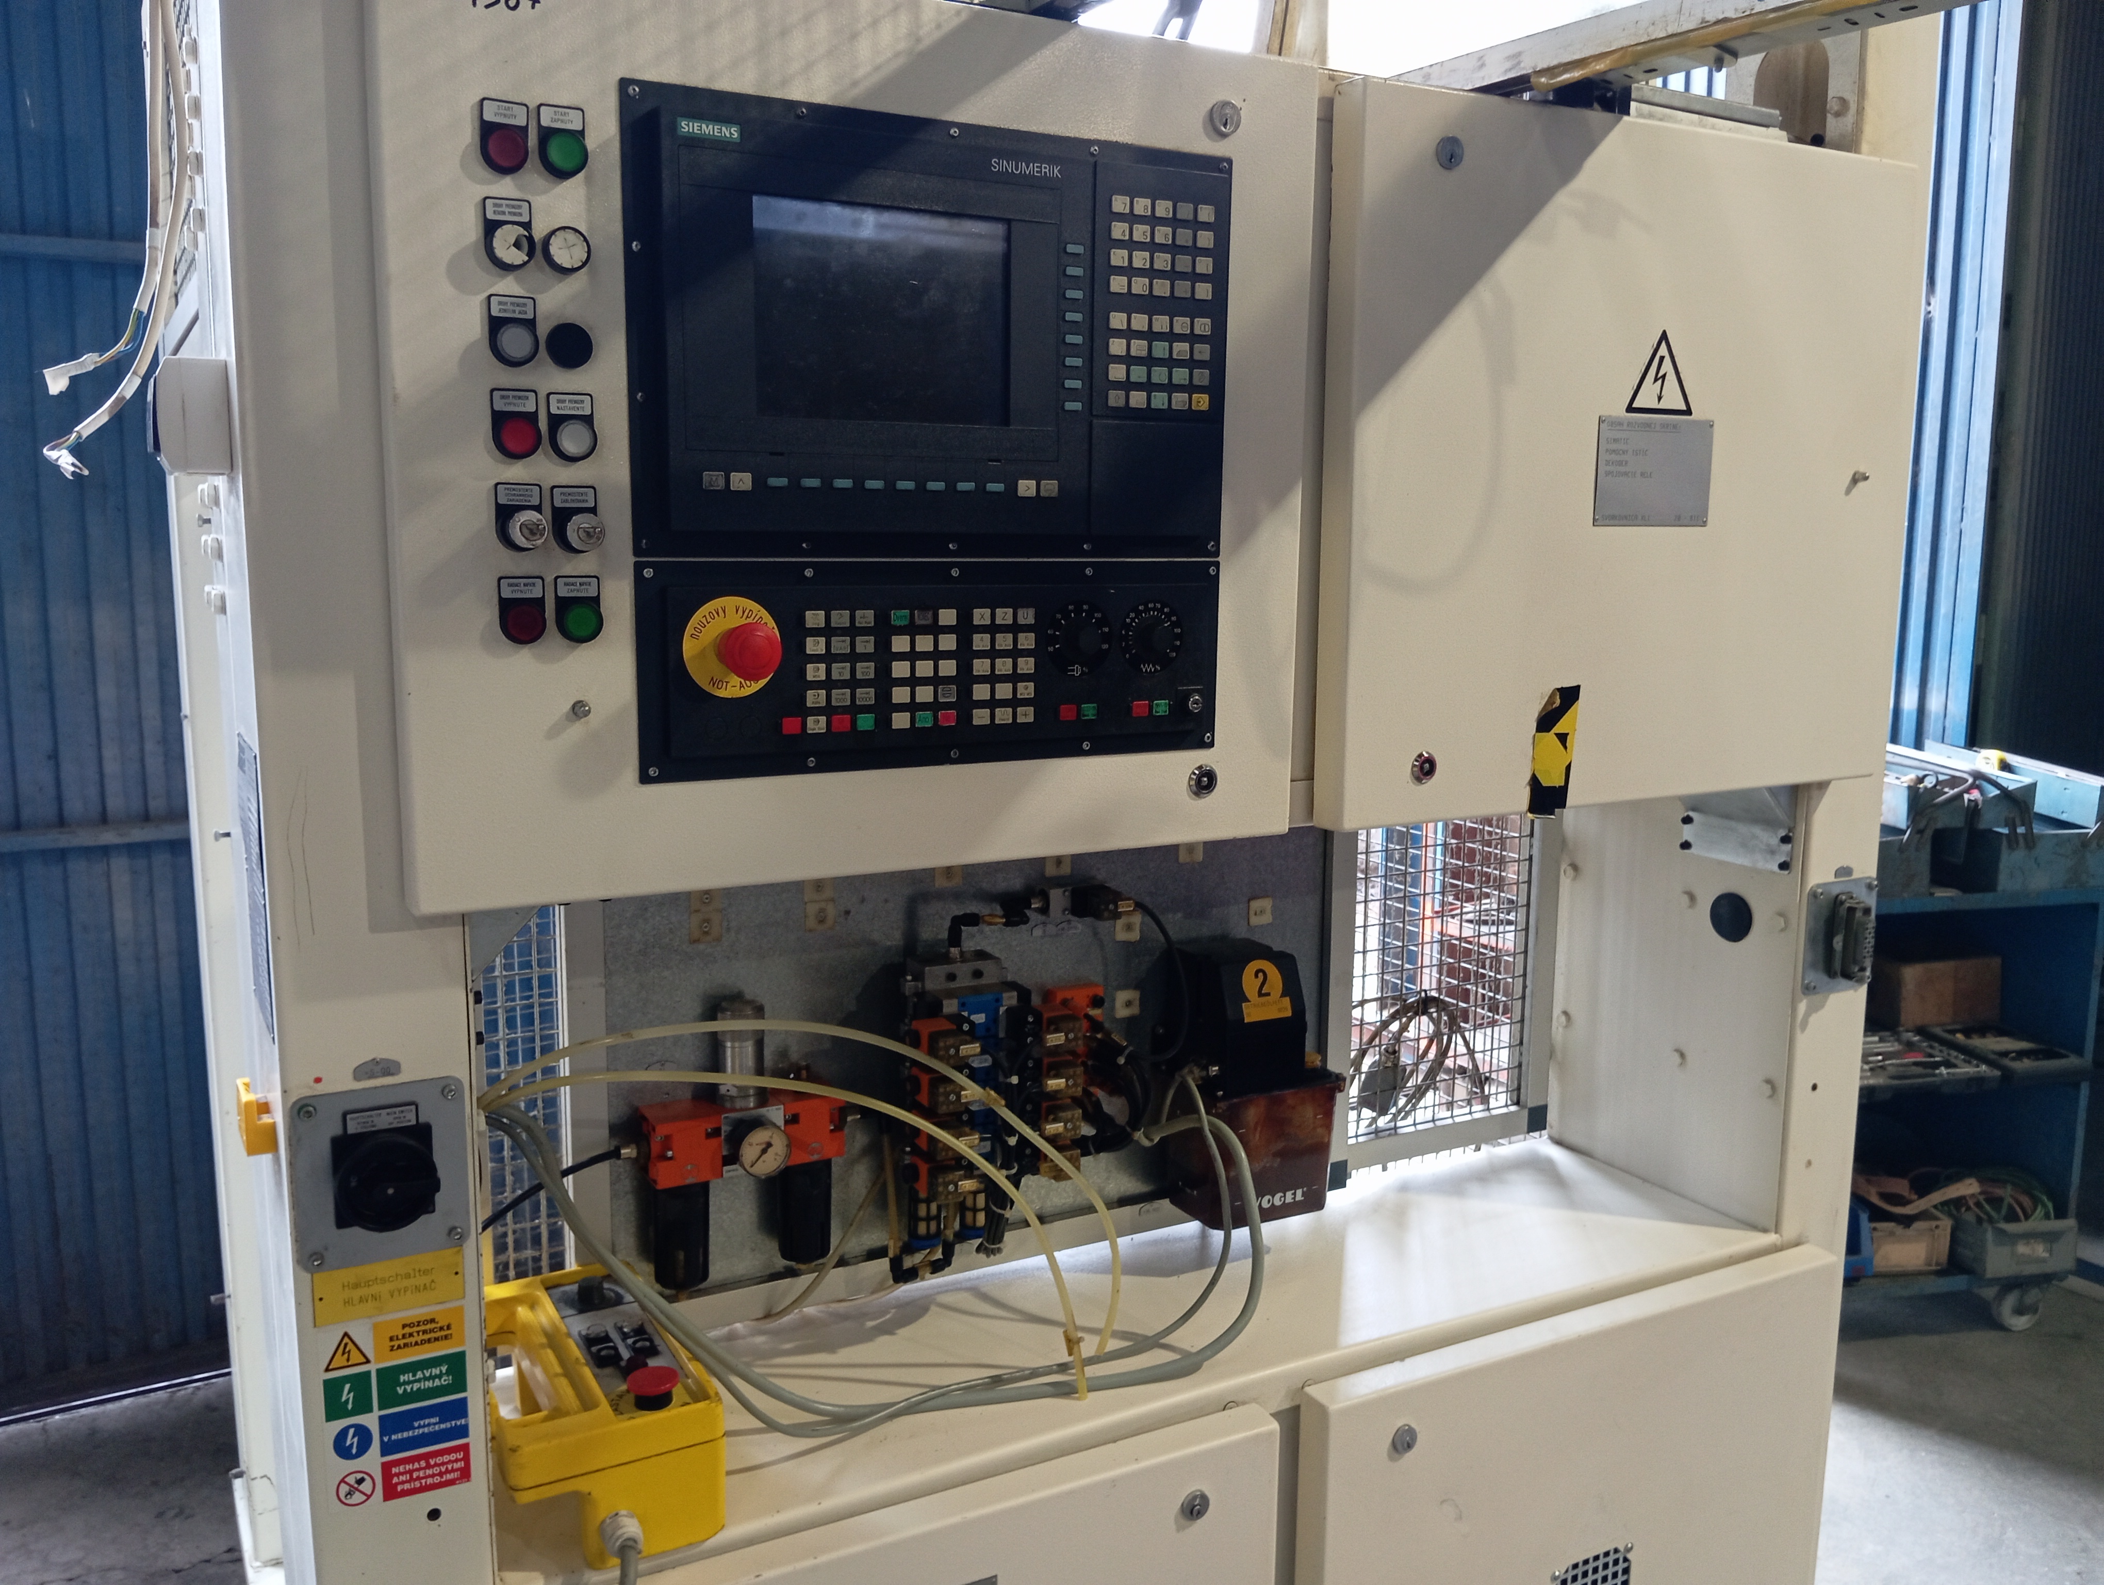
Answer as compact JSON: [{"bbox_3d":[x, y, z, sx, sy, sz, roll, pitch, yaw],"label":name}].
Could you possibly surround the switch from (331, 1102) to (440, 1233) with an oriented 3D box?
[{"bbox_3d":[-0.457,0.261,1.172,0.066,0.085,0.038,-4,11,-28],"label":"switch"}]

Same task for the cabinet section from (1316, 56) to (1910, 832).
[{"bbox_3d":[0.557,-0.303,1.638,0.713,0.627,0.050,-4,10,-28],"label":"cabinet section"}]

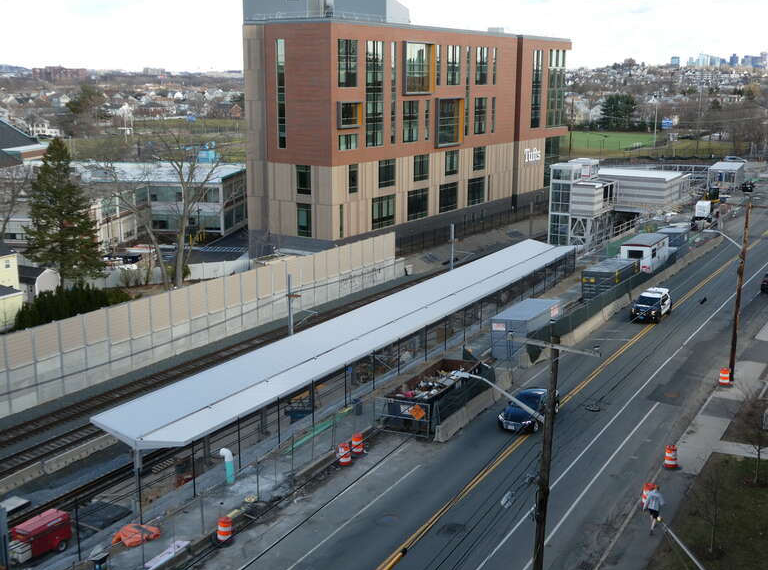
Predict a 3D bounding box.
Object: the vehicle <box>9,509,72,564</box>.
[{"bbox_3d":[-14.149,10.325,36.635,1.200,1.420,2.200,8,15,30],"label":"vehicle"}]

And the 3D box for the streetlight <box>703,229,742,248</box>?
[{"bbox_3d":[19.511,-2.635,51.302,2.200,1.100,0.300,9,16,32],"label":"streetlight"}]

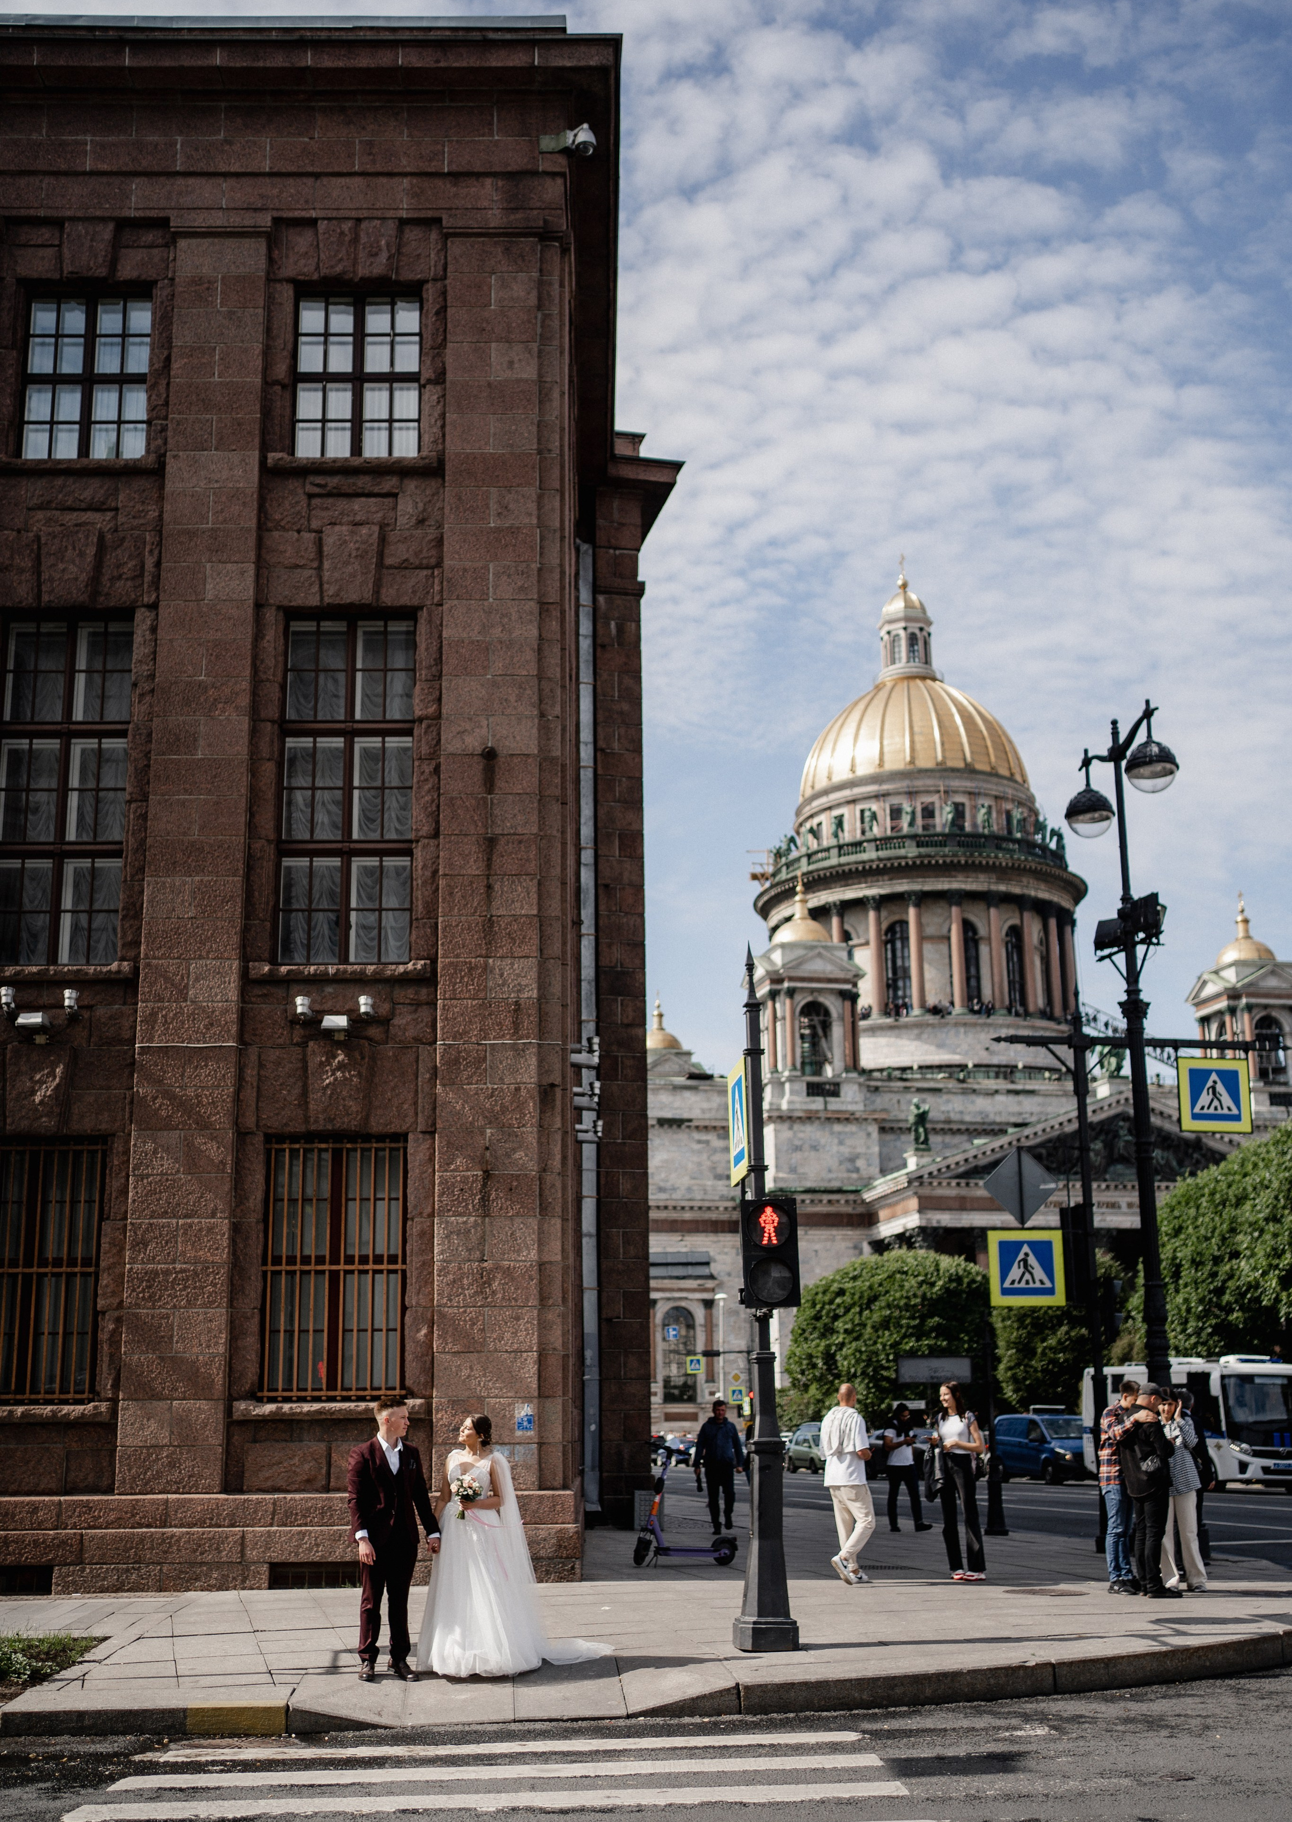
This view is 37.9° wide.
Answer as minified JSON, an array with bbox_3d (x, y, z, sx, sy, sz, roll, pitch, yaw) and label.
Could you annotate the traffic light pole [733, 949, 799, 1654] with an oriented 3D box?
[{"bbox_3d":[0.839,2.781,14.050,0.480,5.128,0.500,-1,-15,0],"label":"traffic light pole"}]

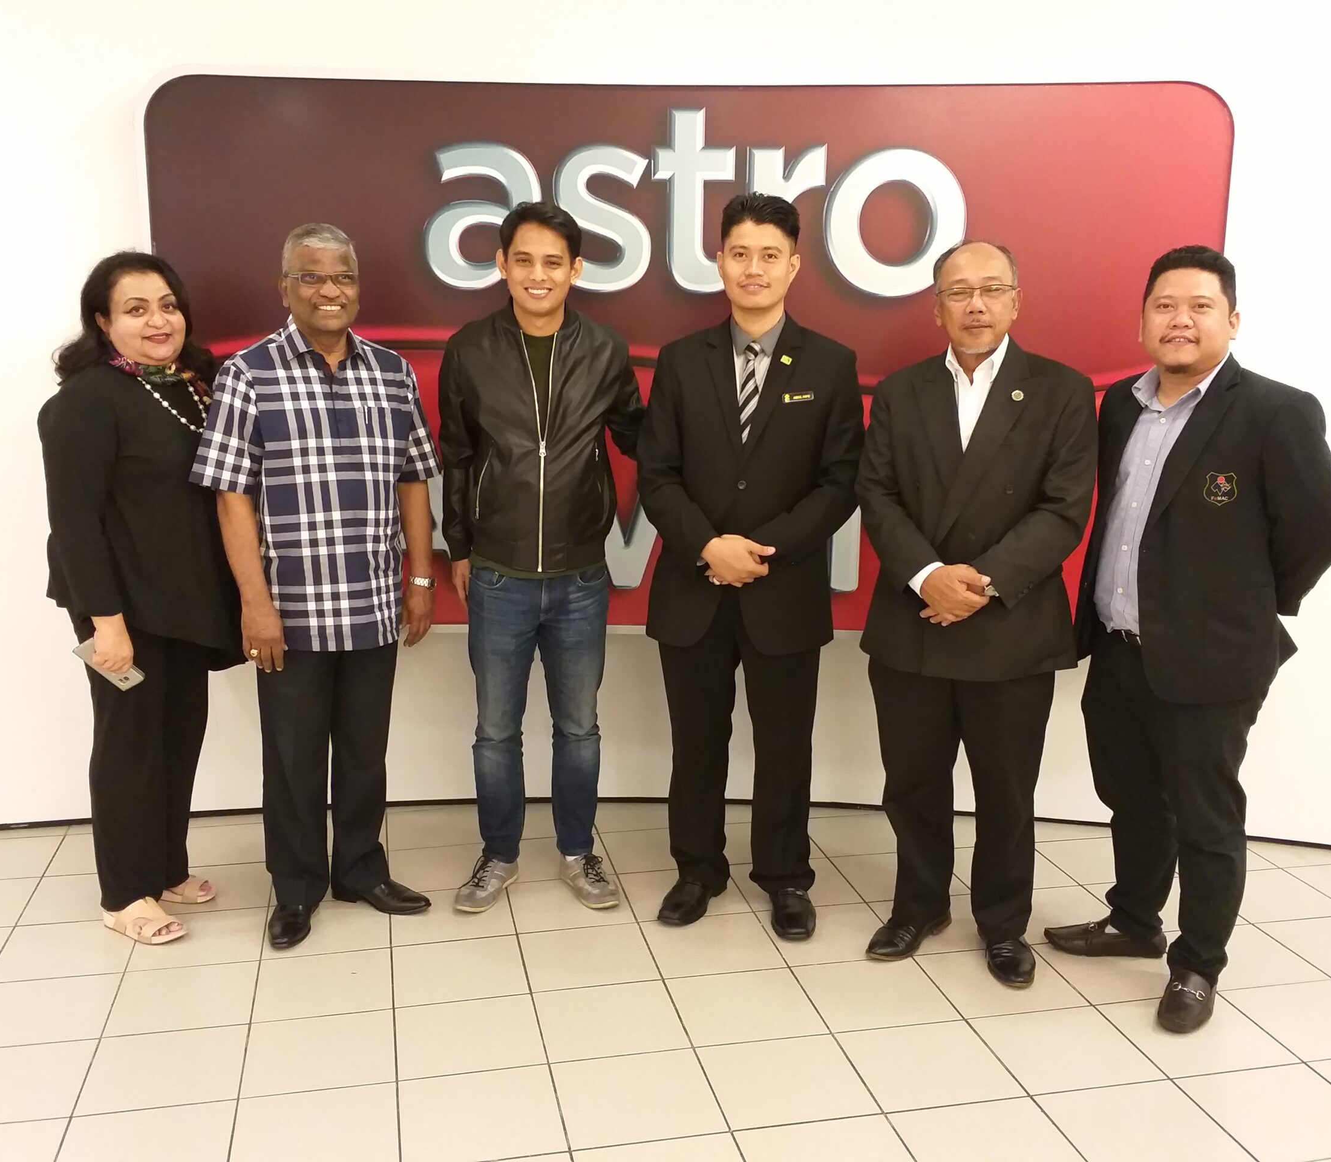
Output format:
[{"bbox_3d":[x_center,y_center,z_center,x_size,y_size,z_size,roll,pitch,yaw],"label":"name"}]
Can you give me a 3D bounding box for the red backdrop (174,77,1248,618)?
[{"bbox_3d":[0.040,-0.606,3.325,3.000,1.570,0.280,1,11,2],"label":"red backdrop"}]

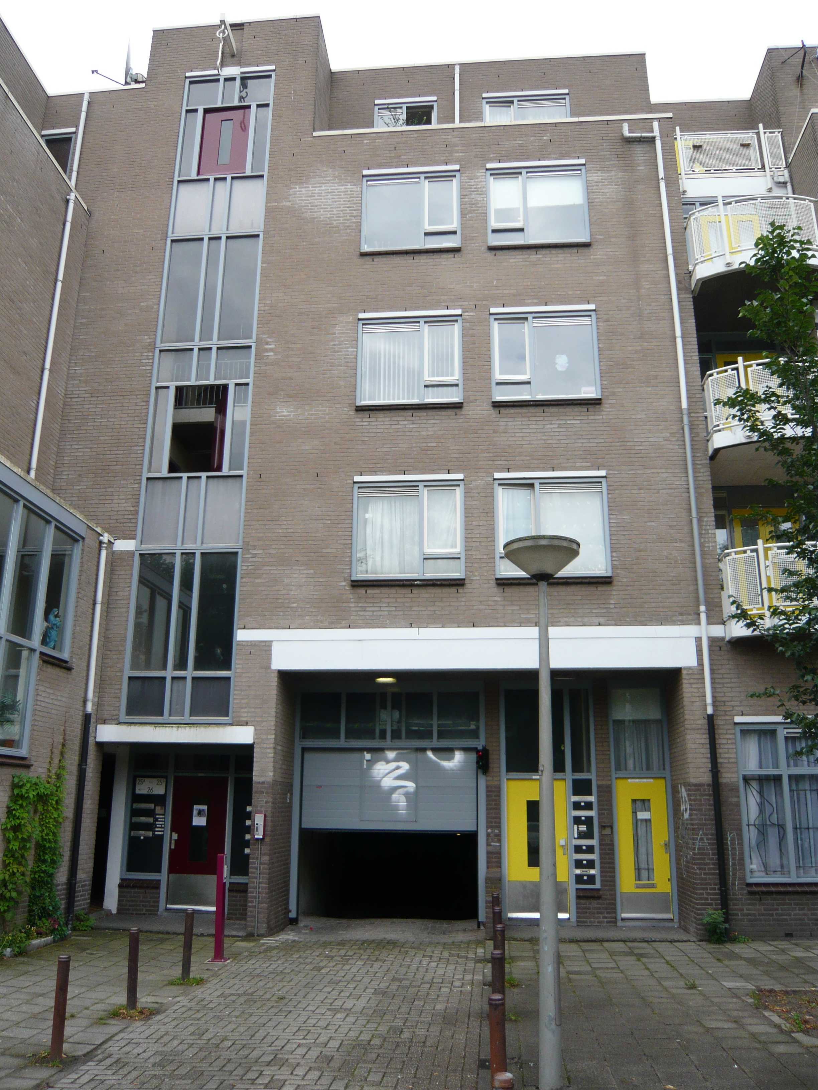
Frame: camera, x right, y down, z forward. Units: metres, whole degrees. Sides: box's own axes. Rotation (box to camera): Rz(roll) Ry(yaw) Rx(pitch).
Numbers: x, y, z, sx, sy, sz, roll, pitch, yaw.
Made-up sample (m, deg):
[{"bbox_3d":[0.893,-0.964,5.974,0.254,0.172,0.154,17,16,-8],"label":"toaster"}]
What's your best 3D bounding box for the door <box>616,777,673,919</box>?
[{"bbox_3d":[3.362,4.326,12.598,0.750,1.990,0.060,-1,-16,5],"label":"door"}]

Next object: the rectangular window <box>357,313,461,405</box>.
[{"bbox_3d":[0.015,-2.887,13.632,1.633,1.586,0.120,-1,-16,5],"label":"rectangular window"}]

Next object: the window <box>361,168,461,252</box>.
[{"bbox_3d":[0.034,-5.482,14.397,1.633,1.586,0.120,-1,-16,5],"label":"window"}]

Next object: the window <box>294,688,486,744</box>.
[{"bbox_3d":[-0.293,2.608,13.432,2.843,0.867,0.120,-1,-16,5],"label":"window"}]

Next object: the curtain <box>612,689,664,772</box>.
[{"bbox_3d":[3.393,2.733,13.041,0.795,1.253,0.100,-1,-16,5],"label":"curtain"}]

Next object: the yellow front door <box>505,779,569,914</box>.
[{"bbox_3d":[1.877,4.423,12.863,0.876,1.956,0.070,-1,-16,5],"label":"yellow front door"}]

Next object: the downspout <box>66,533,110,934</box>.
[{"bbox_3d":[-4.403,2.413,12.131,0.140,5.480,0.140,-1,-16,5],"label":"downspout"}]

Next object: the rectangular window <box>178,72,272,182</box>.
[{"bbox_3d":[-3.181,-7.290,15.314,1.604,2.222,0.130,-1,-16,5],"label":"rectangular window"}]

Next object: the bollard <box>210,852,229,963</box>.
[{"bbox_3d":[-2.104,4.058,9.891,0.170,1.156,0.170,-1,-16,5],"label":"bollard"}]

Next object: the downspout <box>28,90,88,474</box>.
[{"bbox_3d":[-5.551,-4.394,14.049,0.100,7.221,0.100,-1,-16,5],"label":"downspout"}]

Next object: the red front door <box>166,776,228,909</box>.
[{"bbox_3d":[-3.166,4.457,13.218,0.883,1.956,0.070,-1,-16,5],"label":"red front door"}]

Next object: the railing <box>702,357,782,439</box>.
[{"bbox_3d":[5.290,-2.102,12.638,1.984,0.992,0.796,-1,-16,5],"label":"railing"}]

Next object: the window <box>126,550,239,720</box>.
[{"bbox_3d":[-3.286,1.300,12.787,1.653,2.546,0.130,-1,-16,5],"label":"window"}]

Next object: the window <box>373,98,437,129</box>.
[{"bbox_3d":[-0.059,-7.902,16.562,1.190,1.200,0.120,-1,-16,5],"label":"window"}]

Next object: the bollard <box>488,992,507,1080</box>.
[{"bbox_3d":[0.466,2.707,4.638,0.090,0.660,0.090,-1,-16,5],"label":"bollard"}]

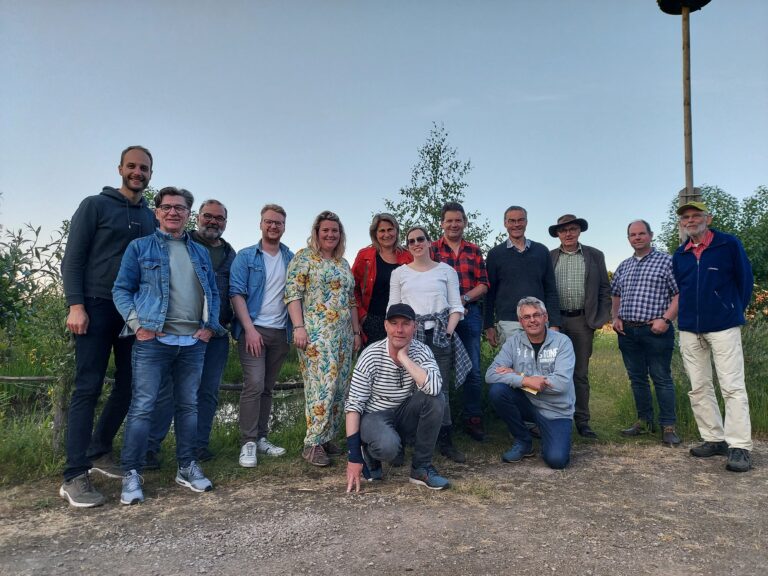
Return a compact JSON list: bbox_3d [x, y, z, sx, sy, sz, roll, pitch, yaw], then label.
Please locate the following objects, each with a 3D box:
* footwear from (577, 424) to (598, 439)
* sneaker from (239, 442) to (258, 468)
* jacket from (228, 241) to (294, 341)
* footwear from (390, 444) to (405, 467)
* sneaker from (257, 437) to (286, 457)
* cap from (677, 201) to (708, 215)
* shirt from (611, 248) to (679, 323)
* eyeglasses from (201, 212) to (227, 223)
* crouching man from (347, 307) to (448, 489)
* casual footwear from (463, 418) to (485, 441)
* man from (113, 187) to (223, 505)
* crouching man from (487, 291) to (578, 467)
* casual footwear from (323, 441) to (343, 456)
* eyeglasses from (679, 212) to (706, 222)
[{"bbox_3d":[1.677,1.159,4.570,0.105,0.110,0.290,1,-2,-15],"label":"footwear"},{"bbox_3d":[-0.929,1.137,3.802,0.110,0.115,0.290,0,-3,-8],"label":"sneaker"},{"bbox_3d":[-0.845,0.018,3.920,0.520,0.710,0.320,1,-2,-22],"label":"jacket"},{"bbox_3d":[0.086,1.139,3.812,0.100,0.110,0.270,0,-3,5],"label":"footwear"},{"bbox_3d":[-0.814,1.148,4.012,0.290,0.110,0.105,-3,-4,44],"label":"sneaker"},{"bbox_3d":[2.109,-0.538,3.780,0.260,0.120,0.175,2,-3,-44],"label":"cap"},{"bbox_3d":[2.090,-0.012,4.450,0.530,0.600,0.320,-1,-3,29],"label":"shirt"},{"bbox_3d":[-1.116,-0.465,3.630,0.150,0.050,0.150,10,0,-17],"label":"eyeglasses"},{"bbox_3d":[0.071,0.636,3.435,0.590,1.080,0.680,0,-3,-8],"label":"crouching man"},{"bbox_3d":[0.706,1.136,4.403,0.110,0.140,0.290,1,-3,-22],"label":"casual footwear"},{"bbox_3d":[-1.268,0.298,3.250,0.590,1.740,0.480,1,-3,-28],"label":"man"},{"bbox_3d":[1.058,0.624,3.950,0.620,1.130,0.720,-1,-2,20],"label":"crouching man"},{"bbox_3d":[-0.374,1.149,4.032,0.100,0.110,0.265,2,-3,-40],"label":"casual footwear"},{"bbox_3d":[2.106,-0.481,3.786,0.145,0.045,0.145,-2,-3,42],"label":"eyeglasses"}]

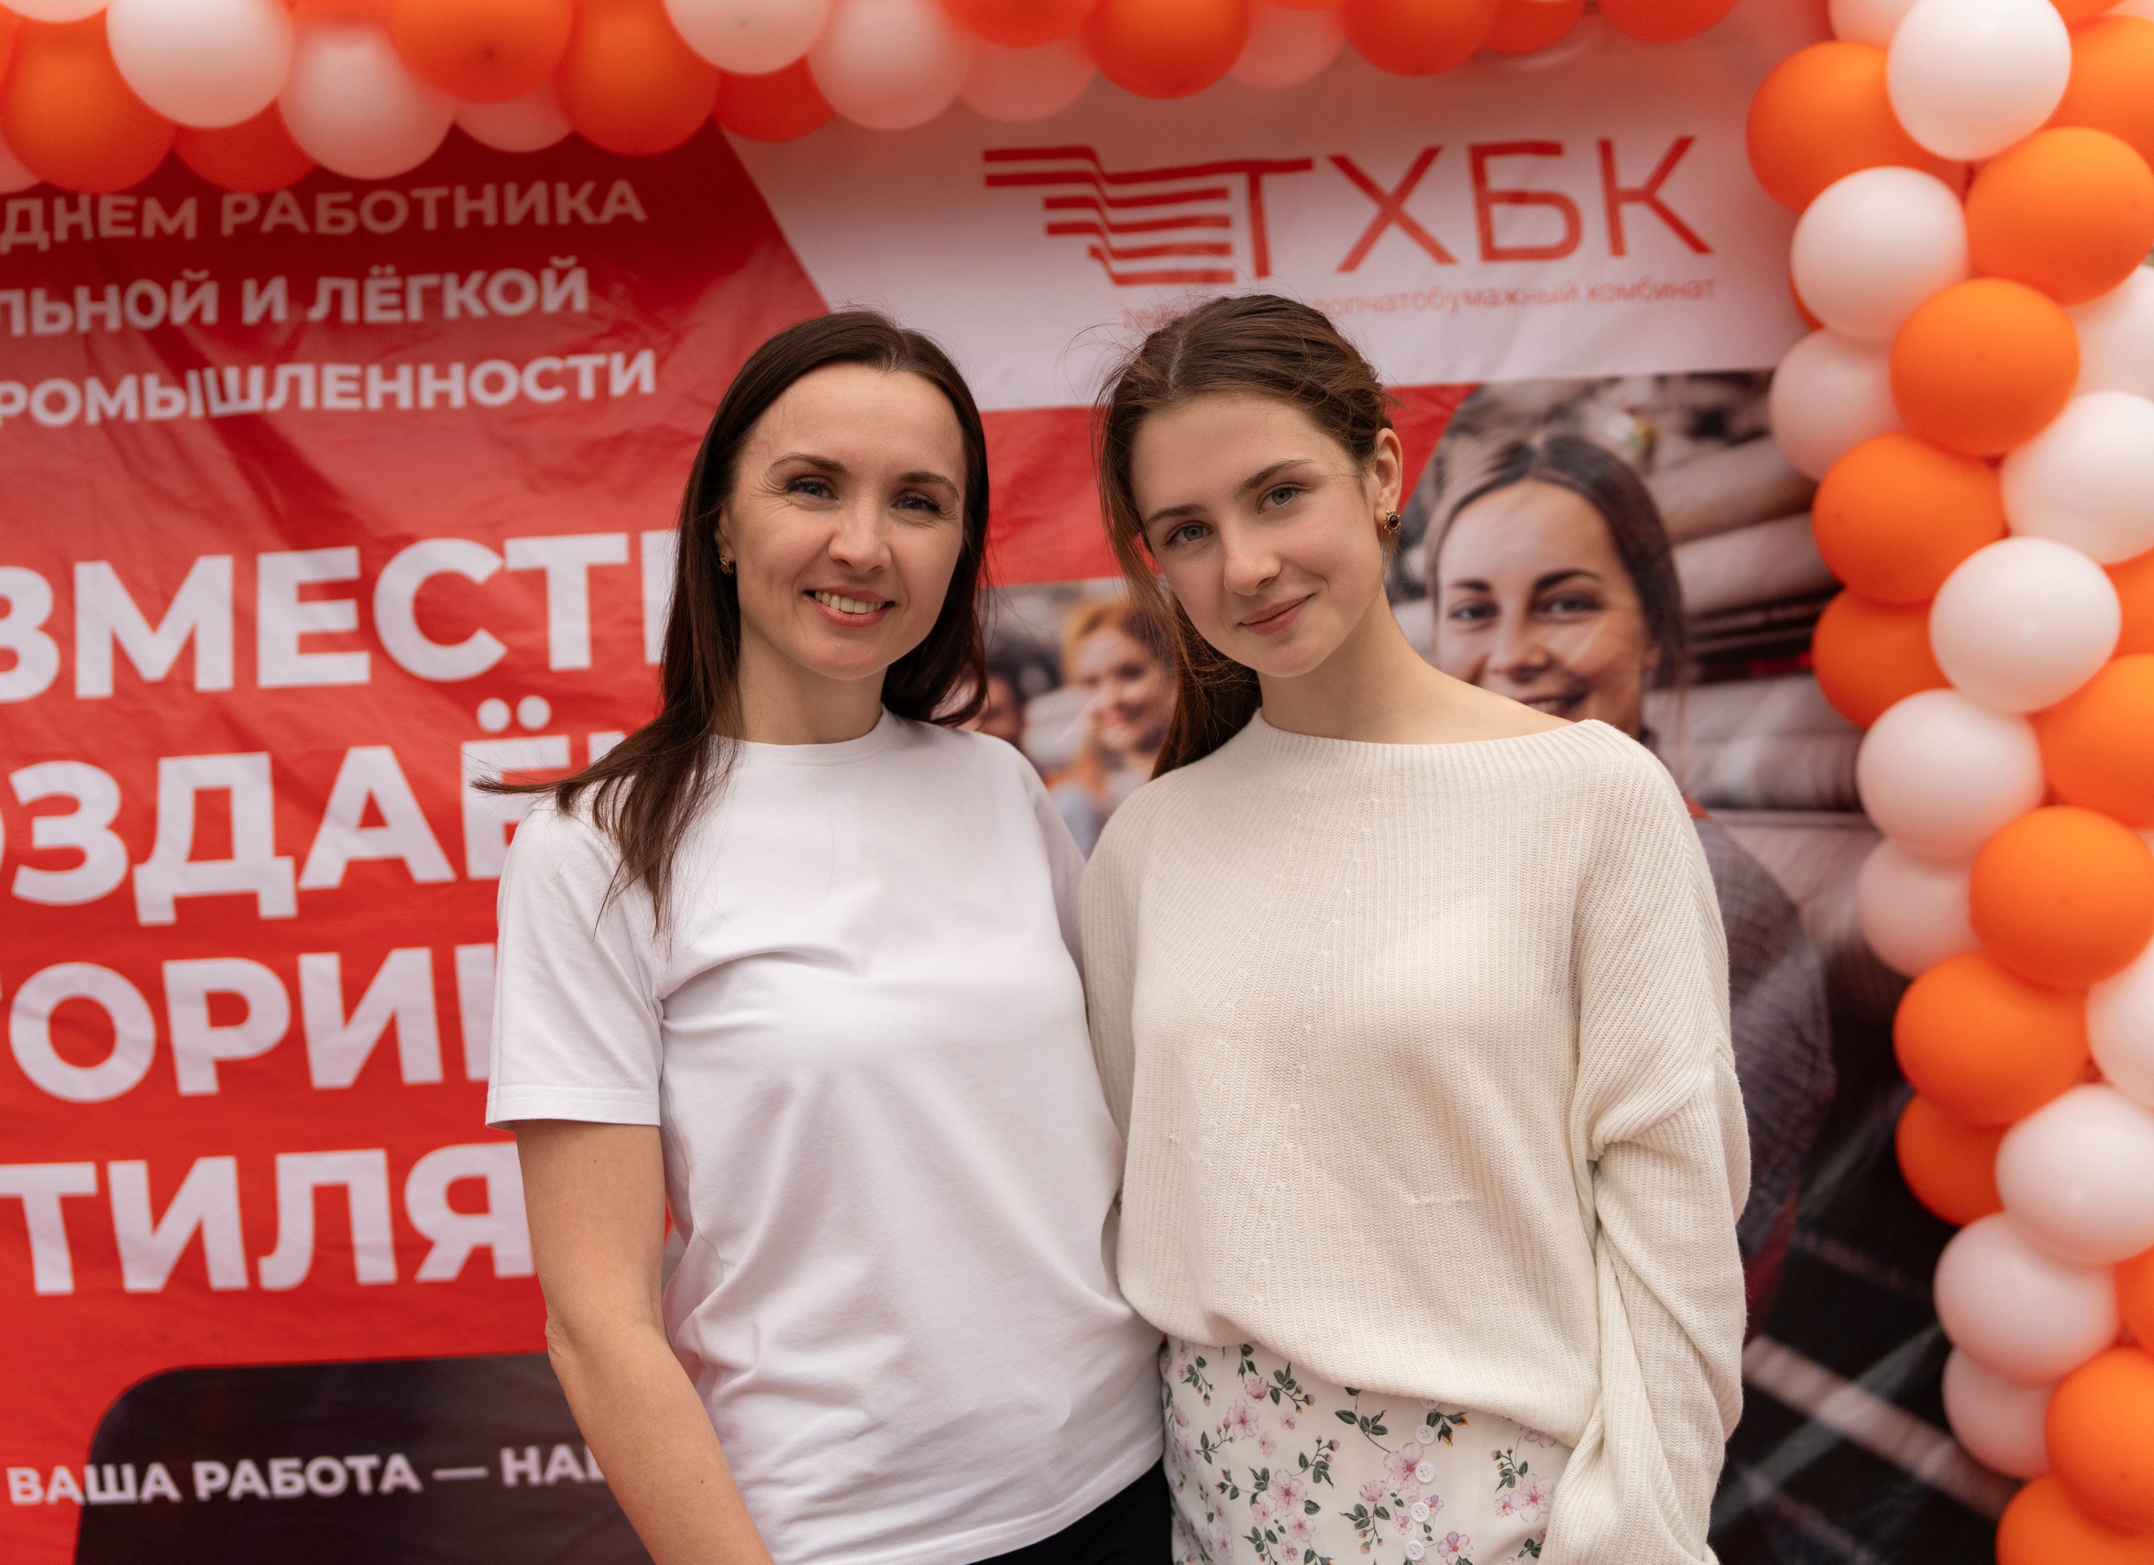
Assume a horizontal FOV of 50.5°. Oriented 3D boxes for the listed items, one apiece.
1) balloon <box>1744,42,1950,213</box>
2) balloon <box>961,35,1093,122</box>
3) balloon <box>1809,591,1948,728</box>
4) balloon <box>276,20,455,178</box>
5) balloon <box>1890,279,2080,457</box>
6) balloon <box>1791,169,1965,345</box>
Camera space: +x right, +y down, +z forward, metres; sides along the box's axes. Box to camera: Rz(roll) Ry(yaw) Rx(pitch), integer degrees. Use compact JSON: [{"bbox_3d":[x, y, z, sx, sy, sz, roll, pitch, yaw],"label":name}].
[{"bbox_3d":[0.851,-0.728,2.547,0.198,0.188,0.192,-4,-1,0],"label":"balloon"},{"bbox_3d":[-0.057,-0.843,2.580,0.182,0.178,0.187,-3,-1,0],"label":"balloon"},{"bbox_3d":[0.962,-0.154,2.659,0.195,0.188,0.195,-4,-1,0],"label":"balloon"},{"bbox_3d":[-0.778,-0.752,2.500,0.185,0.181,0.191,-3,-1,0],"label":"balloon"},{"bbox_3d":[0.988,-0.452,2.481,0.190,0.188,0.200,-4,-1,0],"label":"balloon"},{"bbox_3d":[0.894,-0.587,2.540,0.195,0.188,0.195,-4,-1,0],"label":"balloon"}]

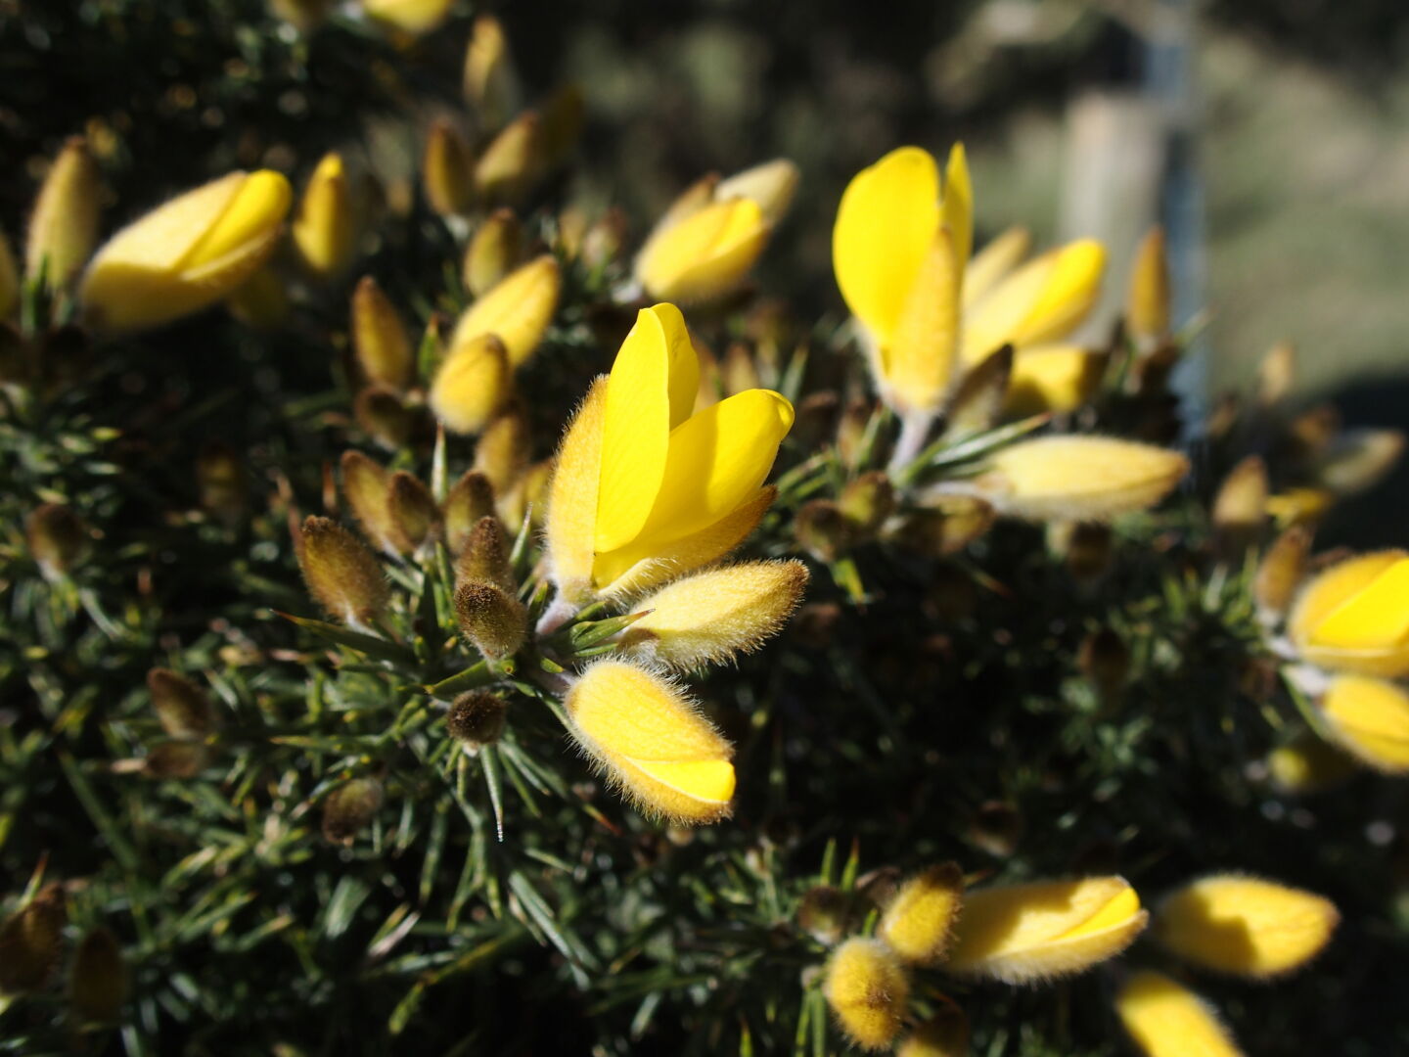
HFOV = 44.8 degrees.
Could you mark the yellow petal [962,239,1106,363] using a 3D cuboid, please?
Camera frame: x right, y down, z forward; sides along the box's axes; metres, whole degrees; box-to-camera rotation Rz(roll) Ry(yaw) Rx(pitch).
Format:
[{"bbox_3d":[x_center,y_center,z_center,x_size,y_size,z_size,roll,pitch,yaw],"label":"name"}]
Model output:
[{"bbox_3d":[0.027,-0.019,0.140,0.015,0.006,0.005,-39,0,0],"label":"yellow petal"}]

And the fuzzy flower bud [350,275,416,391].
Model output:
[{"bbox_3d":[-0.026,-0.016,0.137,0.004,0.009,0.004,-12,12,0],"label":"fuzzy flower bud"}]

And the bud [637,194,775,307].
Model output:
[{"bbox_3d":[0.000,-0.024,0.148,0.013,0.007,0.006,-37,0,6],"label":"bud"}]

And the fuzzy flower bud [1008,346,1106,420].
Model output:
[{"bbox_3d":[0.030,-0.013,0.147,0.009,0.006,0.005,-9,0,18],"label":"fuzzy flower bud"}]

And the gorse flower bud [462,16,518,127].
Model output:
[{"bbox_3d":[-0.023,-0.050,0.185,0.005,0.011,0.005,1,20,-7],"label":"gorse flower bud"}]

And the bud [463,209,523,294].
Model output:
[{"bbox_3d":[-0.020,-0.026,0.160,0.005,0.008,0.005,16,9,0],"label":"bud"}]

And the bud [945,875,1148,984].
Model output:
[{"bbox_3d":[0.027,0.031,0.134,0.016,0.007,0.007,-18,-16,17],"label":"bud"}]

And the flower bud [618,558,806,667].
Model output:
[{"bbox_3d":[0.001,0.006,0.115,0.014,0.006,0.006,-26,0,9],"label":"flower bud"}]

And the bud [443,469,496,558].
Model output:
[{"bbox_3d":[-0.017,-0.001,0.126,0.004,0.007,0.003,9,24,0],"label":"bud"}]

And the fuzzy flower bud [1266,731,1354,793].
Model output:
[{"bbox_3d":[0.053,0.021,0.150,0.007,0.005,0.005,-3,0,16],"label":"fuzzy flower bud"}]

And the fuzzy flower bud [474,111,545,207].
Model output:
[{"bbox_3d":[-0.018,-0.035,0.160,0.005,0.009,0.005,32,12,0],"label":"fuzzy flower bud"}]

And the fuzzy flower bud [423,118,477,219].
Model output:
[{"bbox_3d":[-0.026,-0.036,0.172,0.005,0.010,0.005,-8,9,0],"label":"fuzzy flower bud"}]

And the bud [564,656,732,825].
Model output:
[{"bbox_3d":[-0.004,0.014,0.110,0.014,0.007,0.006,41,0,19],"label":"bud"}]

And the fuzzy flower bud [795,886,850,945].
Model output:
[{"bbox_3d":[0.009,0.029,0.130,0.004,0.005,0.004,-6,21,0],"label":"fuzzy flower bud"}]

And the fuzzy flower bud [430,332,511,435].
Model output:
[{"bbox_3d":[-0.022,-0.013,0.157,0.006,0.010,0.006,25,26,-9],"label":"fuzzy flower bud"}]

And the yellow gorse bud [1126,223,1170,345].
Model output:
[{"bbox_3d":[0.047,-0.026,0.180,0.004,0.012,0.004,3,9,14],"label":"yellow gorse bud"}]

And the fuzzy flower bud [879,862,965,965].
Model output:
[{"bbox_3d":[0.018,0.032,0.141,0.005,0.010,0.005,37,21,0],"label":"fuzzy flower bud"}]

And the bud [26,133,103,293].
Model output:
[{"bbox_3d":[-0.054,-0.027,0.145,0.005,0.013,0.005,15,3,0],"label":"bud"}]

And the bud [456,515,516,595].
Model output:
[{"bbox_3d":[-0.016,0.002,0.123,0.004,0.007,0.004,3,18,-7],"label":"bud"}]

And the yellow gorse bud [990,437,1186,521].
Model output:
[{"bbox_3d":[0.029,-0.004,0.128,0.015,0.006,0.006,-2,0,6],"label":"yellow gorse bud"}]

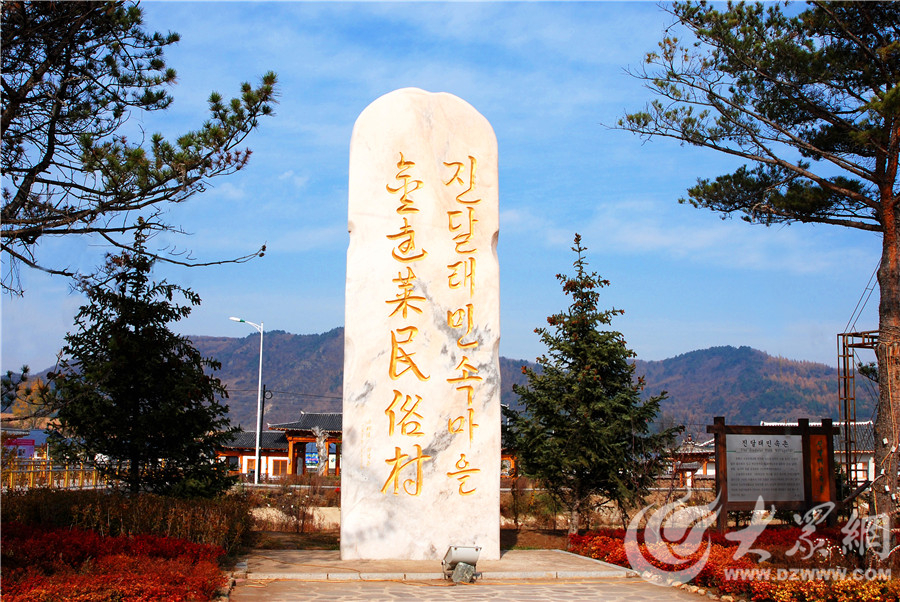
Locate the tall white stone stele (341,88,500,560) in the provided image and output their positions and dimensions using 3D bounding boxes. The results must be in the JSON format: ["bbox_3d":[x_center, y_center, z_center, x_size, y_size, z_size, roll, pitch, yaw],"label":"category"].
[{"bbox_3d":[-0.422,0.241,13.646,2.265,7.061,0.600,1,-10,-3],"label":"tall white stone stele"}]

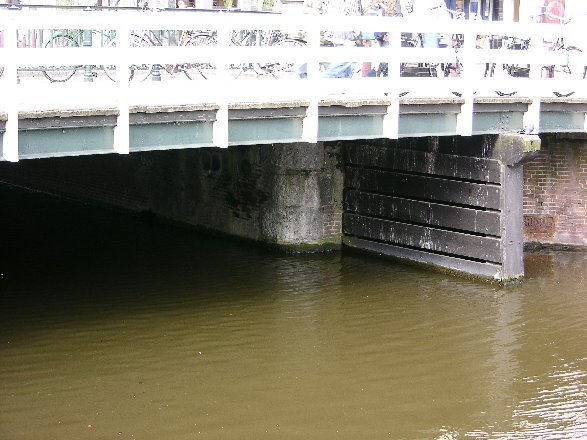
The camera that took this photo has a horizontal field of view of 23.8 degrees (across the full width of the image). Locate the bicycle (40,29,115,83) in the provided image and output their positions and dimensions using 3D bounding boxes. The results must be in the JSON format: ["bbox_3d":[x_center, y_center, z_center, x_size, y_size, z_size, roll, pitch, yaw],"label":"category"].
[{"bbox_3d":[-2.978,-2.584,20.628,1.800,1.080,0.580,-7,11,-40],"label":"bicycle"}]

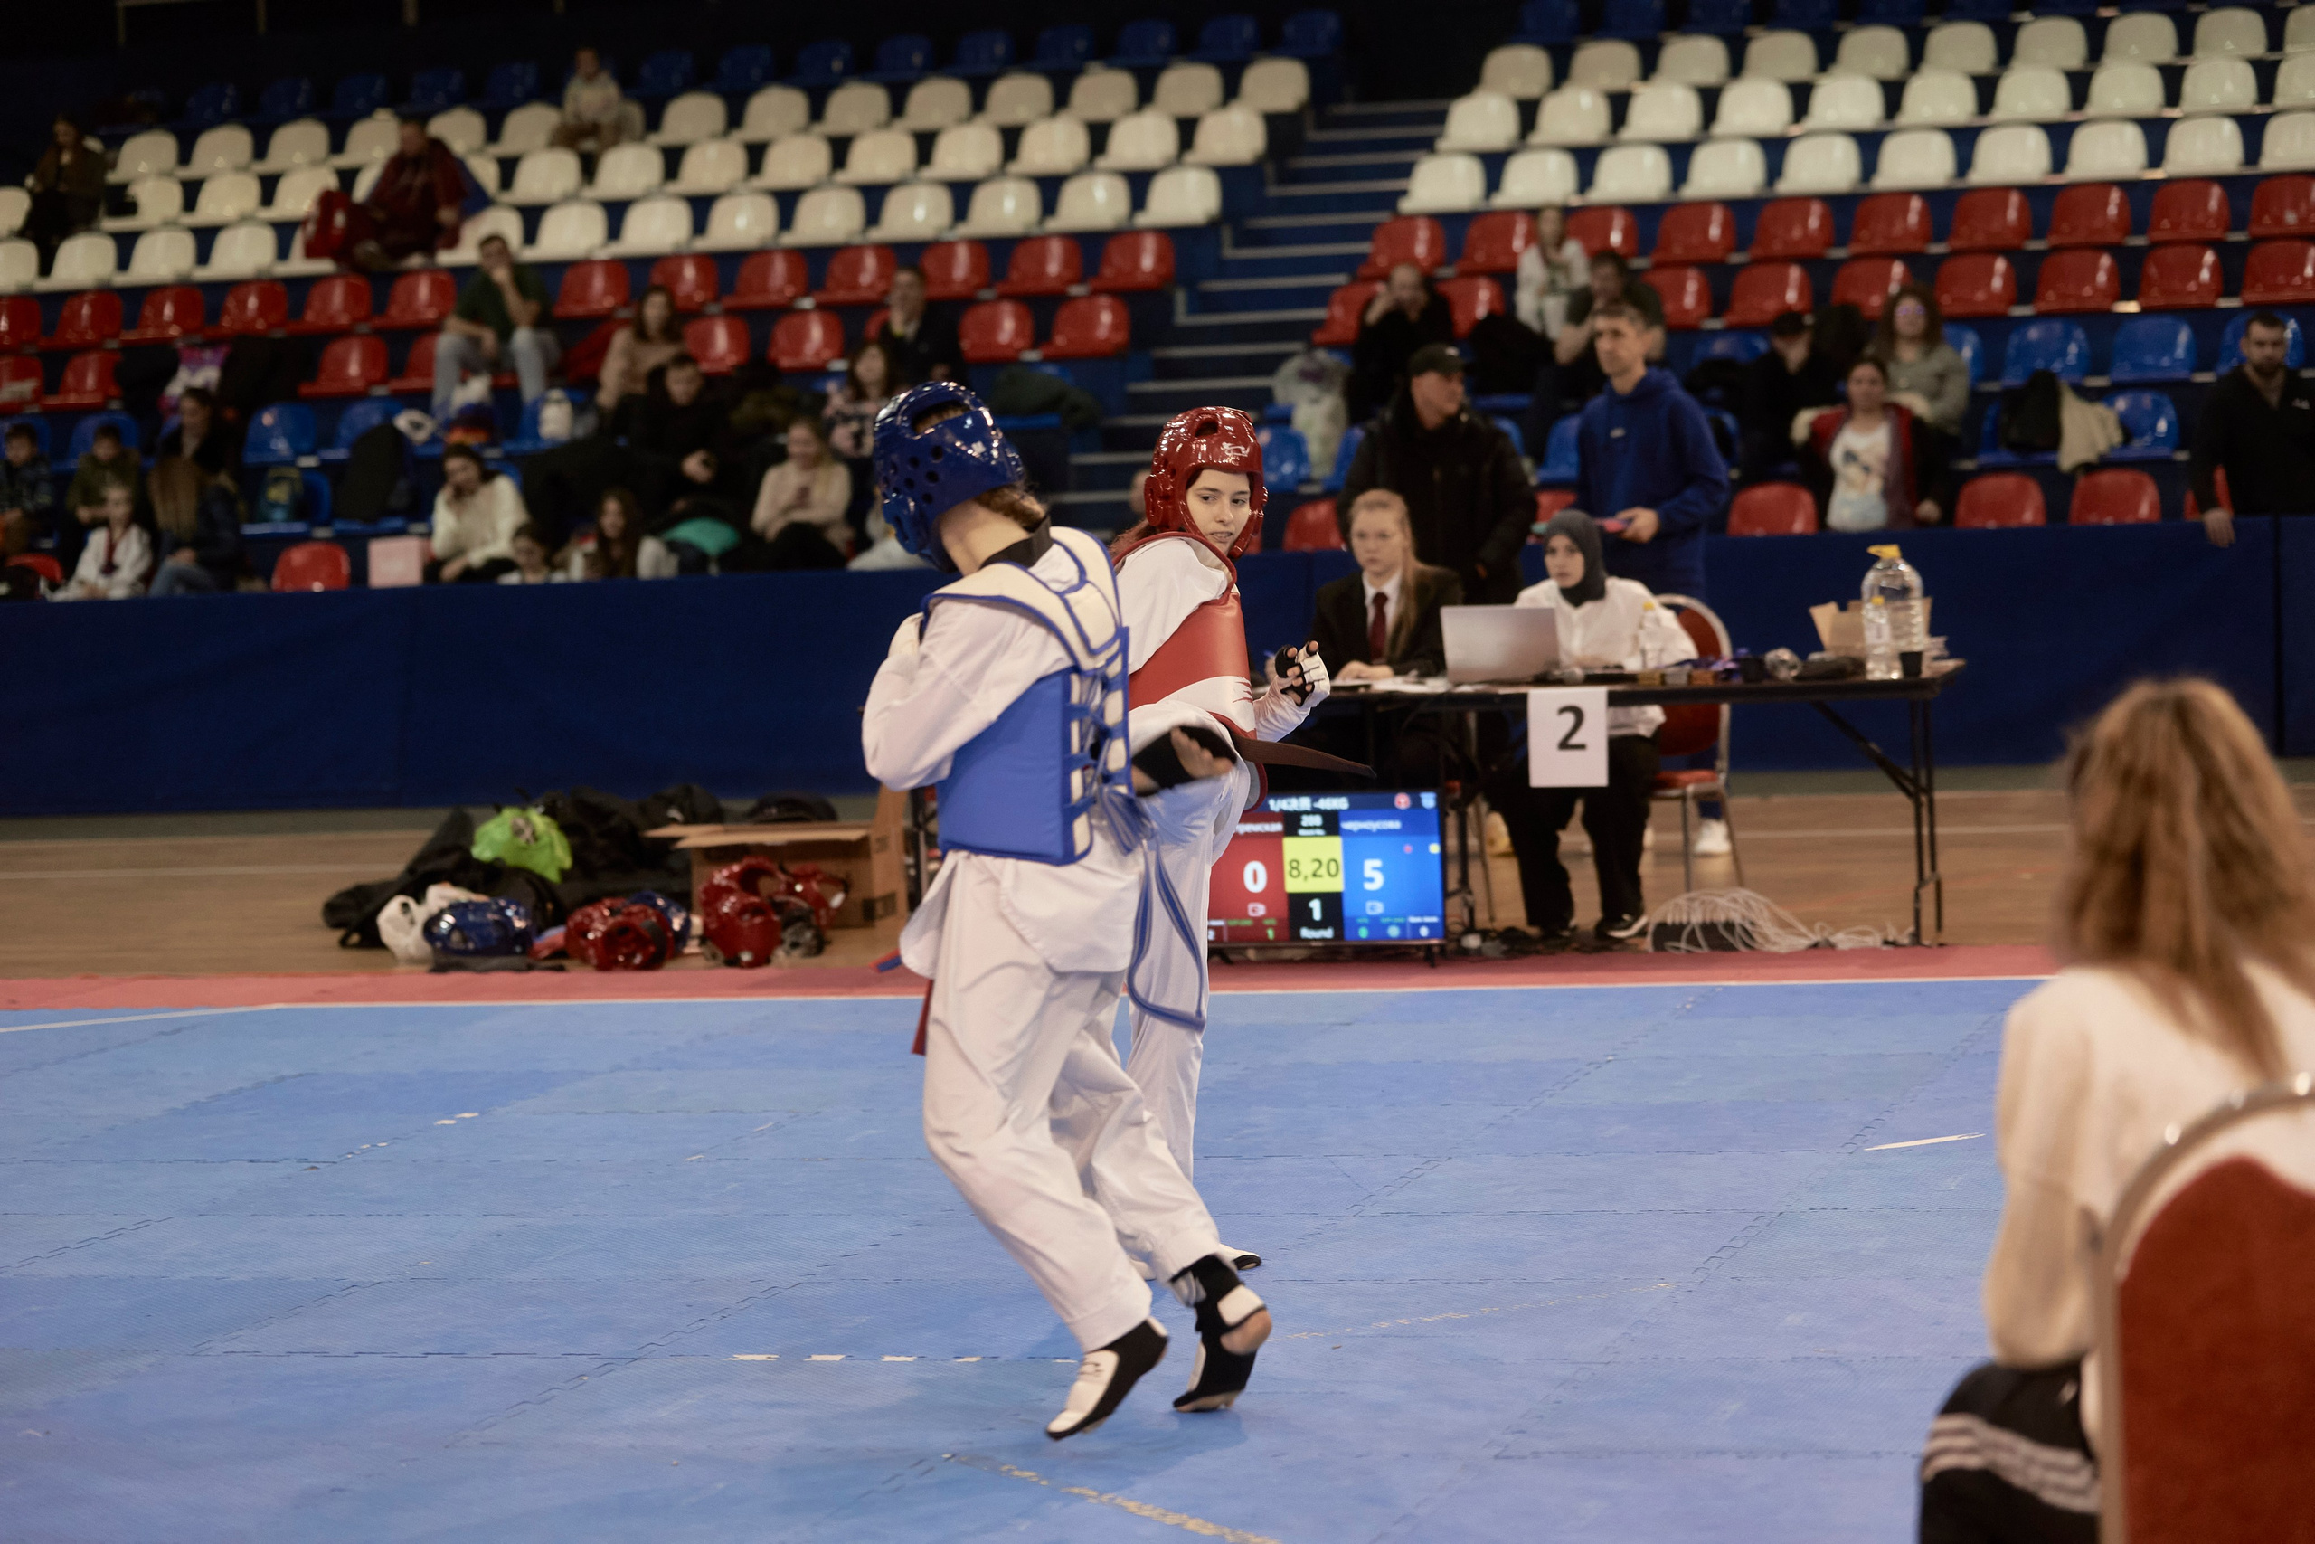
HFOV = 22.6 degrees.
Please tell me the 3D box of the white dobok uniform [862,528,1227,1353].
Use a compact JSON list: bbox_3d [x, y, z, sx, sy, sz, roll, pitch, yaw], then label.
[{"bbox_3d":[-0.170,0.255,8.728,0.480,1.243,0.450,0,4,30],"label":"white dobok uniform"}]

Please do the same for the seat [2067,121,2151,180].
[{"bbox_3d":[4.669,-3.052,28.424,0.400,0.310,0.350,-2,4,15],"label":"seat"}]

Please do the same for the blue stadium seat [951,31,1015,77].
[{"bbox_3d":[-0.987,-3.944,32.045,0.390,0.302,0.365,-1,4,16],"label":"blue stadium seat"}]

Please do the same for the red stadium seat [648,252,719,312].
[{"bbox_3d":[-2.469,-2.528,29.977,0.400,0.330,0.390,-1,4,15],"label":"red stadium seat"}]

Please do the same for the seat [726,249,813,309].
[{"bbox_3d":[-1.945,-2.434,28.804,0.400,0.300,0.380,-2,4,15],"label":"seat"}]

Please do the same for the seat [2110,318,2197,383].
[{"bbox_3d":[4.422,-1.866,25.647,0.400,0.310,0.350,-2,4,15],"label":"seat"}]

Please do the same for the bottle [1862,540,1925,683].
[{"bbox_3d":[2.007,-0.442,15.800,0.172,0.360,0.172,-1,3,15],"label":"bottle"}]

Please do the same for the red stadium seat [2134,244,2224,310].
[{"bbox_3d":[4.766,-2.303,27.010,0.395,0.310,0.380,-1,3,15],"label":"red stadium seat"}]

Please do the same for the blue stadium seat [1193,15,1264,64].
[{"bbox_3d":[0.381,-4.165,33.020,0.395,0.310,0.380,-1,3,15],"label":"blue stadium seat"}]

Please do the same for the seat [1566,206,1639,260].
[{"bbox_3d":[1.984,-2.430,26.338,0.360,0.287,0.330,-2,4,16],"label":"seat"}]

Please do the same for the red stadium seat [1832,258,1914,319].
[{"bbox_3d":[3.390,-2.291,27.425,0.400,0.330,0.390,-1,4,15],"label":"red stadium seat"}]

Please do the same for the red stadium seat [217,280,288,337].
[{"bbox_3d":[-4.949,-2.506,31.426,0.390,0.310,0.370,-1,4,16],"label":"red stadium seat"}]

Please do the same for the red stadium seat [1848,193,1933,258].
[{"bbox_3d":[3.267,-2.452,25.976,0.360,0.287,0.330,-2,4,16],"label":"red stadium seat"}]

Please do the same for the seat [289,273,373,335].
[{"bbox_3d":[-4.277,-2.419,29.984,0.400,0.310,0.350,-2,4,15],"label":"seat"}]

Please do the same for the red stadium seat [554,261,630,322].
[{"bbox_3d":[-2.872,-2.411,29.057,0.400,0.300,0.380,-2,4,15],"label":"red stadium seat"}]

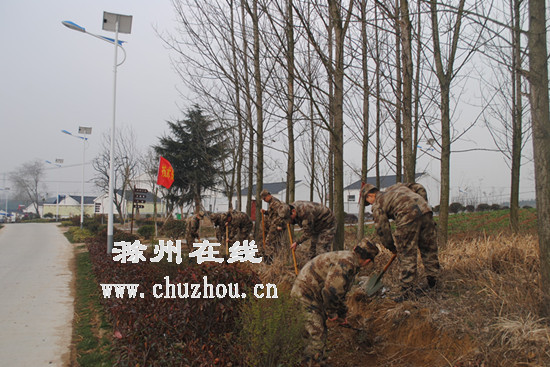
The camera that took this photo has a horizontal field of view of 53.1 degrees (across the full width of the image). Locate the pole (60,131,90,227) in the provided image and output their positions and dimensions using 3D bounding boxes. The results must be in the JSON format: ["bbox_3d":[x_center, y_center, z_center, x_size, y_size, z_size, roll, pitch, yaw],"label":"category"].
[{"bbox_3d":[-14.073,-0.404,39.000,2.200,7.200,0.850,2,-3,-22],"label":"pole"}]

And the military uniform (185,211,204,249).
[{"bbox_3d":[-2.634,1.554,18.000,0.550,1.200,0.500,1,-3,7],"label":"military uniform"}]

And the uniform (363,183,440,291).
[{"bbox_3d":[1.679,0.703,7.300,0.980,1.420,0.620,-1,-3,25],"label":"uniform"}]

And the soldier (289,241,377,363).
[{"bbox_3d":[0.595,1.180,5.500,0.900,1.180,0.580,1,-3,-9],"label":"soldier"}]

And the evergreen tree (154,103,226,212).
[{"bbox_3d":[-5.465,-1.243,36.000,4.800,7.900,4.700,0,-3,0],"label":"evergreen tree"}]

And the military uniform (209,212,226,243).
[{"bbox_3d":[-1.849,1.472,18.000,0.700,1.050,0.500,2,-3,-17],"label":"military uniform"}]

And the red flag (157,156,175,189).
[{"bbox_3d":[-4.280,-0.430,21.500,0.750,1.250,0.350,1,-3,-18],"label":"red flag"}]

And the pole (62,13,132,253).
[{"bbox_3d":[-5.295,-1.468,16.177,1.950,7.000,0.550,2,-3,-21],"label":"pole"}]

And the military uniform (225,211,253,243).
[{"bbox_3d":[-1.115,1.353,16.800,0.720,1.020,0.500,2,-3,-17],"label":"military uniform"}]

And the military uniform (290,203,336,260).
[{"bbox_3d":[0.742,0.906,10.600,0.880,1.170,0.580,0,-3,0],"label":"military uniform"}]

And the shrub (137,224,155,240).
[{"bbox_3d":[-5.532,2.093,23.500,0.760,0.660,0.760,1,-3,0],"label":"shrub"}]

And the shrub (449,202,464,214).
[{"bbox_3d":[19.796,2.694,60.000,1.600,1.200,1.500,0,-3,0],"label":"shrub"}]

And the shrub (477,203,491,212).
[{"bbox_3d":[23.878,2.749,63.000,1.650,1.150,1.500,0,-3,0],"label":"shrub"}]

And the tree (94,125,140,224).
[{"bbox_3d":[-13.830,-0.785,48.000,4.100,8.700,4.000,0,-3,0],"label":"tree"}]

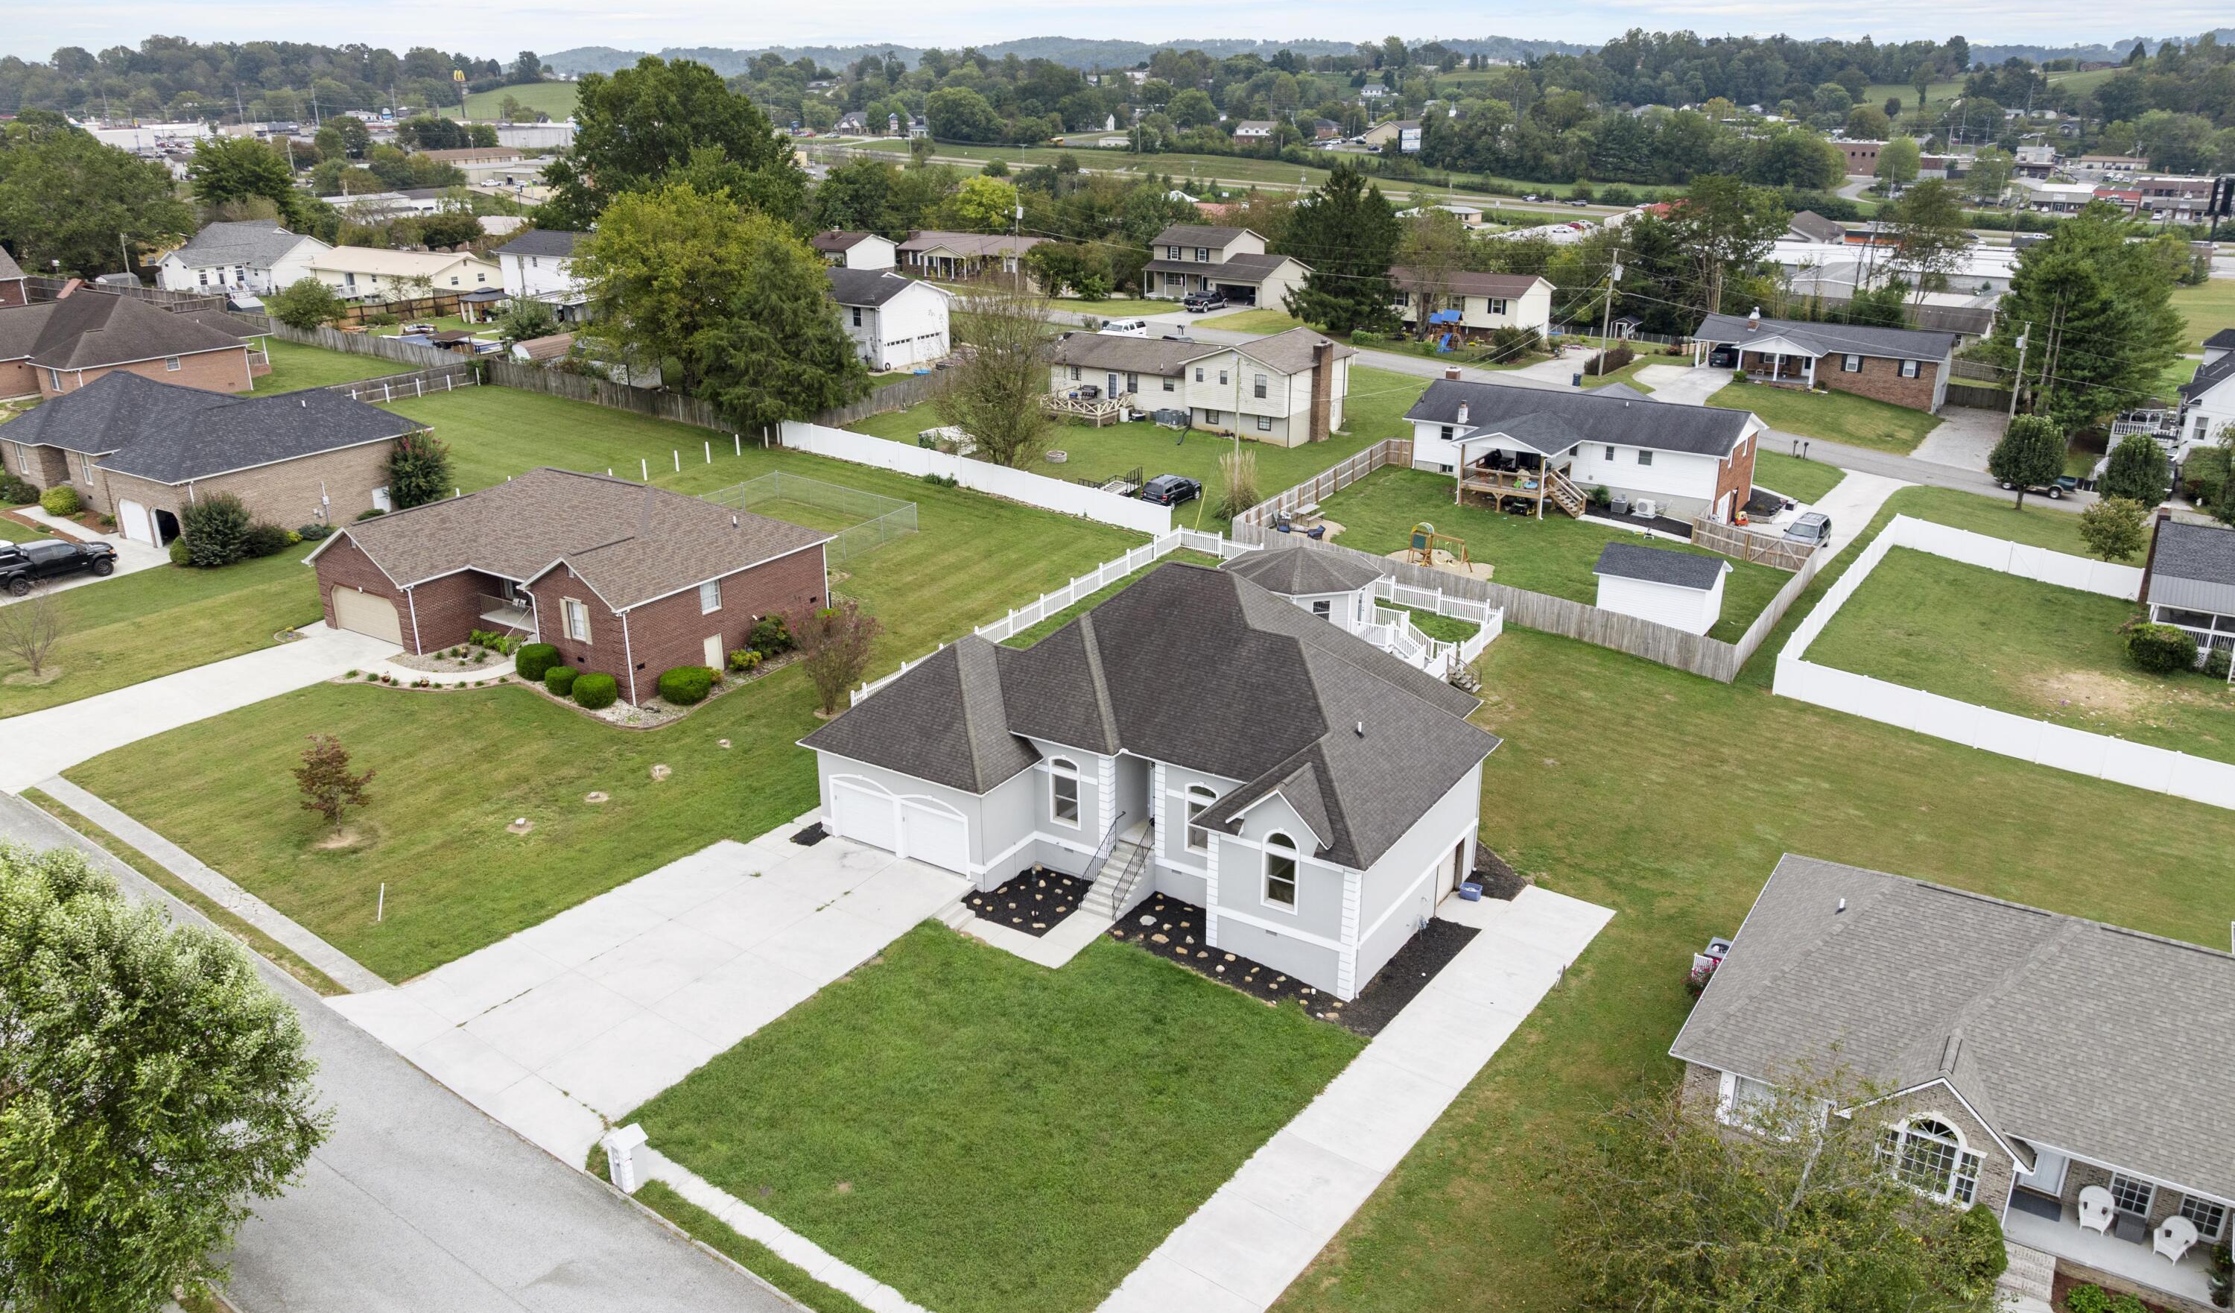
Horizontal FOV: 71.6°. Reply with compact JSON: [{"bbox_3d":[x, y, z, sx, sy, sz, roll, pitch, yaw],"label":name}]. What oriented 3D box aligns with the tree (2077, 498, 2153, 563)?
[{"bbox_3d":[57.927,-7.206,90.000,4.100,4.130,4.100,13,24,31],"label":"tree"}]

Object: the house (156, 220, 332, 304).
[{"bbox_3d":[-95.819,-44.638,172.733,15.400,7.400,16.700,12,23,31],"label":"house"}]

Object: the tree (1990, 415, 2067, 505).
[{"bbox_3d":[56.307,-11.963,95.518,4.500,6.000,4.500,-1,20,0],"label":"tree"}]

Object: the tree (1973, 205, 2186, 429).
[{"bbox_3d":[73.815,-26.000,119.498,13.960,16.737,13.960,12,23,29],"label":"tree"}]

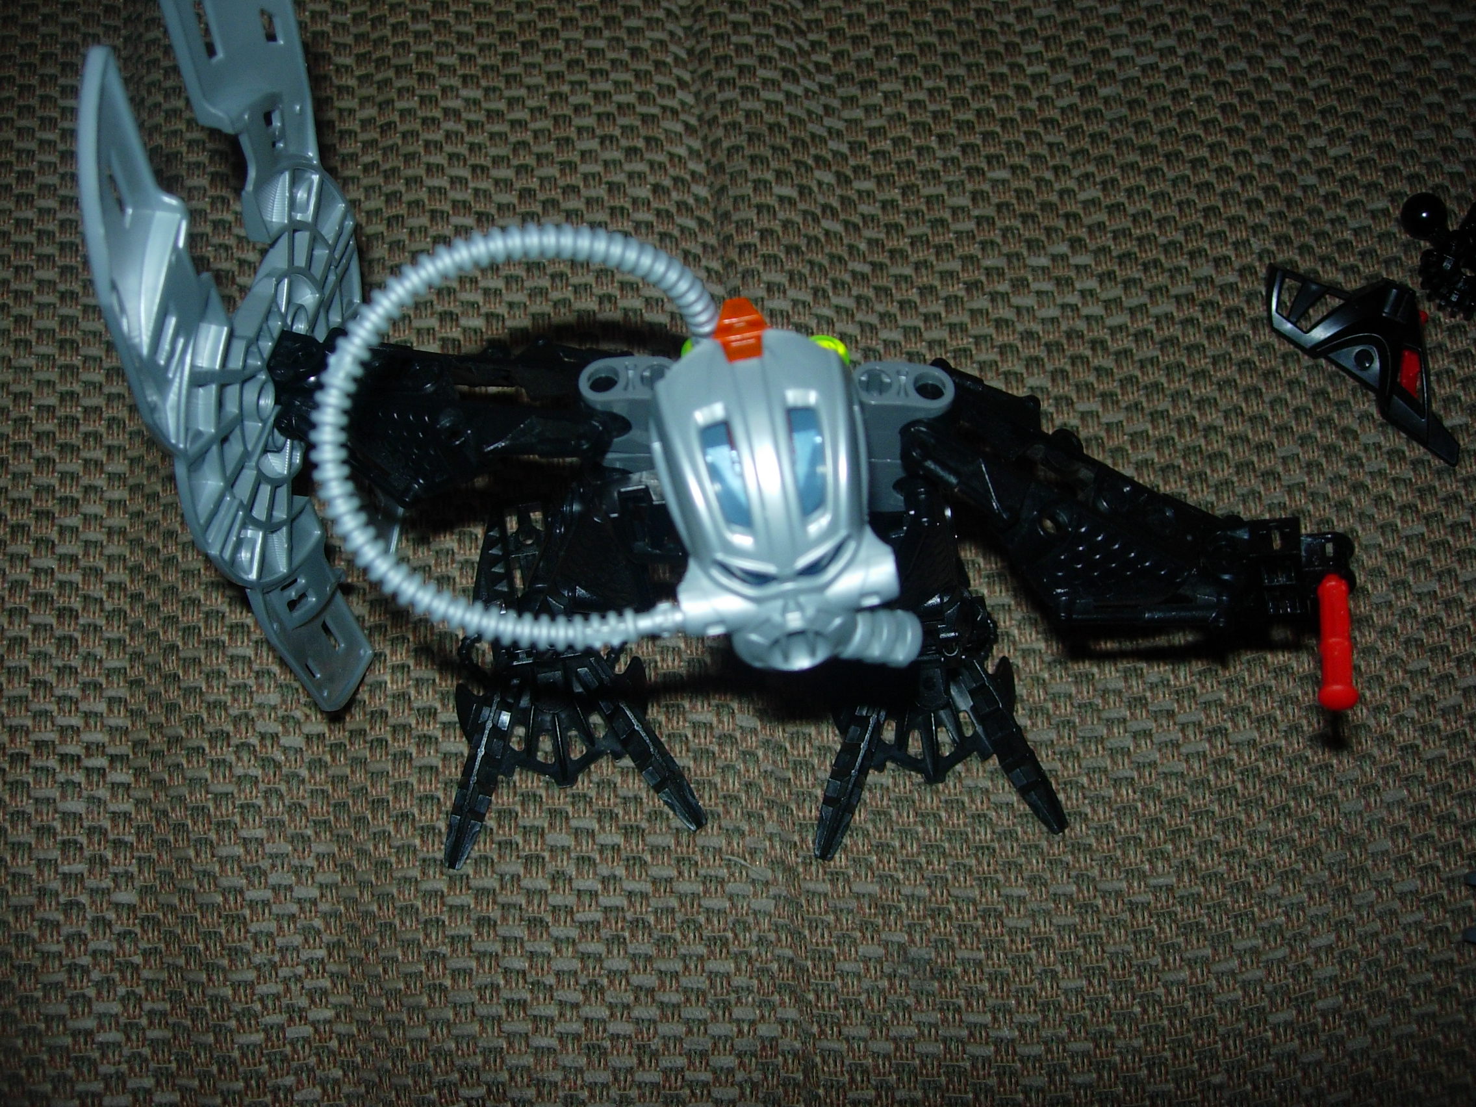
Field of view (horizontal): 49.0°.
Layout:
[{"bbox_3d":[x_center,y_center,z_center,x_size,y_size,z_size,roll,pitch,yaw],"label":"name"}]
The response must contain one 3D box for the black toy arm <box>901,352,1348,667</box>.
[{"bbox_3d":[0.061,-0.004,0.259,0.075,0.025,0.030,21,68,-11],"label":"black toy arm"}]

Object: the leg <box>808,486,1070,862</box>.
[{"bbox_3d":[0.040,0.021,0.291,0.050,0.083,0.055,-4,68,-2],"label":"leg"}]

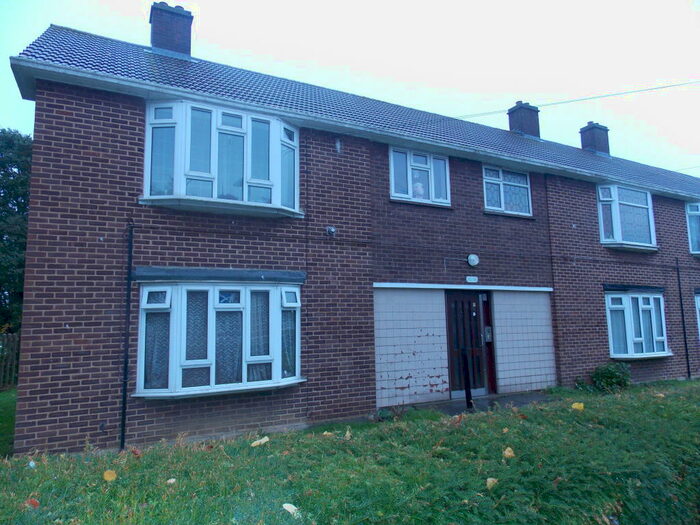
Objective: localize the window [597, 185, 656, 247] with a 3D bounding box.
[{"bbox_3d":[7.350,-1.177,12.013,2.447,1.500,0.302,3,-8,-27],"label":"window"}]

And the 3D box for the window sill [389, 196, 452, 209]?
[{"bbox_3d":[1.443,-1.184,9.300,1.530,0.065,0.131,3,-8,-27],"label":"window sill"}]

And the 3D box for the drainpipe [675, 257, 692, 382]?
[{"bbox_3d":[9.060,1.469,12.650,0.065,3.293,0.075,3,-8,-27],"label":"drainpipe"}]

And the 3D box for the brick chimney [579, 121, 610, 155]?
[{"bbox_3d":[9.042,-4.569,17.148,0.866,1.207,0.604,3,-8,-27],"label":"brick chimney"}]

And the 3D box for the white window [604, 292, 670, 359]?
[{"bbox_3d":[7.393,1.570,11.665,2.457,1.561,0.312,3,-8,-27],"label":"white window"}]

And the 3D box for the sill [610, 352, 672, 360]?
[{"bbox_3d":[7.439,2.330,11.576,2.628,0.070,0.332,3,-8,-27],"label":"sill"}]

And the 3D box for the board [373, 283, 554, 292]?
[{"bbox_3d":[2.509,0.520,9.546,4.712,0.091,0.101,3,-8,-27],"label":"board"}]

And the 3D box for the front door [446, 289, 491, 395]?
[{"bbox_3d":[2.411,1.646,9.528,1.037,2.125,0.081,3,-8,-27],"label":"front door"}]

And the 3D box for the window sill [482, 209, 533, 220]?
[{"bbox_3d":[3.562,-1.070,10.370,1.530,0.060,0.131,3,-8,-27],"label":"window sill"}]

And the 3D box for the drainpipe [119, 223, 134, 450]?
[{"bbox_3d":[-3.100,0.989,6.480,0.065,3.142,0.075,3,-8,-27],"label":"drainpipe"}]

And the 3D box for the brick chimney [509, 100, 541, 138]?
[{"bbox_3d":[5.832,-4.780,15.530,0.866,1.176,0.584,3,-8,-27],"label":"brick chimney"}]

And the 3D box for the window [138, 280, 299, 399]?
[{"bbox_3d":[-1.829,1.114,6.998,2.467,1.561,0.312,3,-8,-27],"label":"window"}]

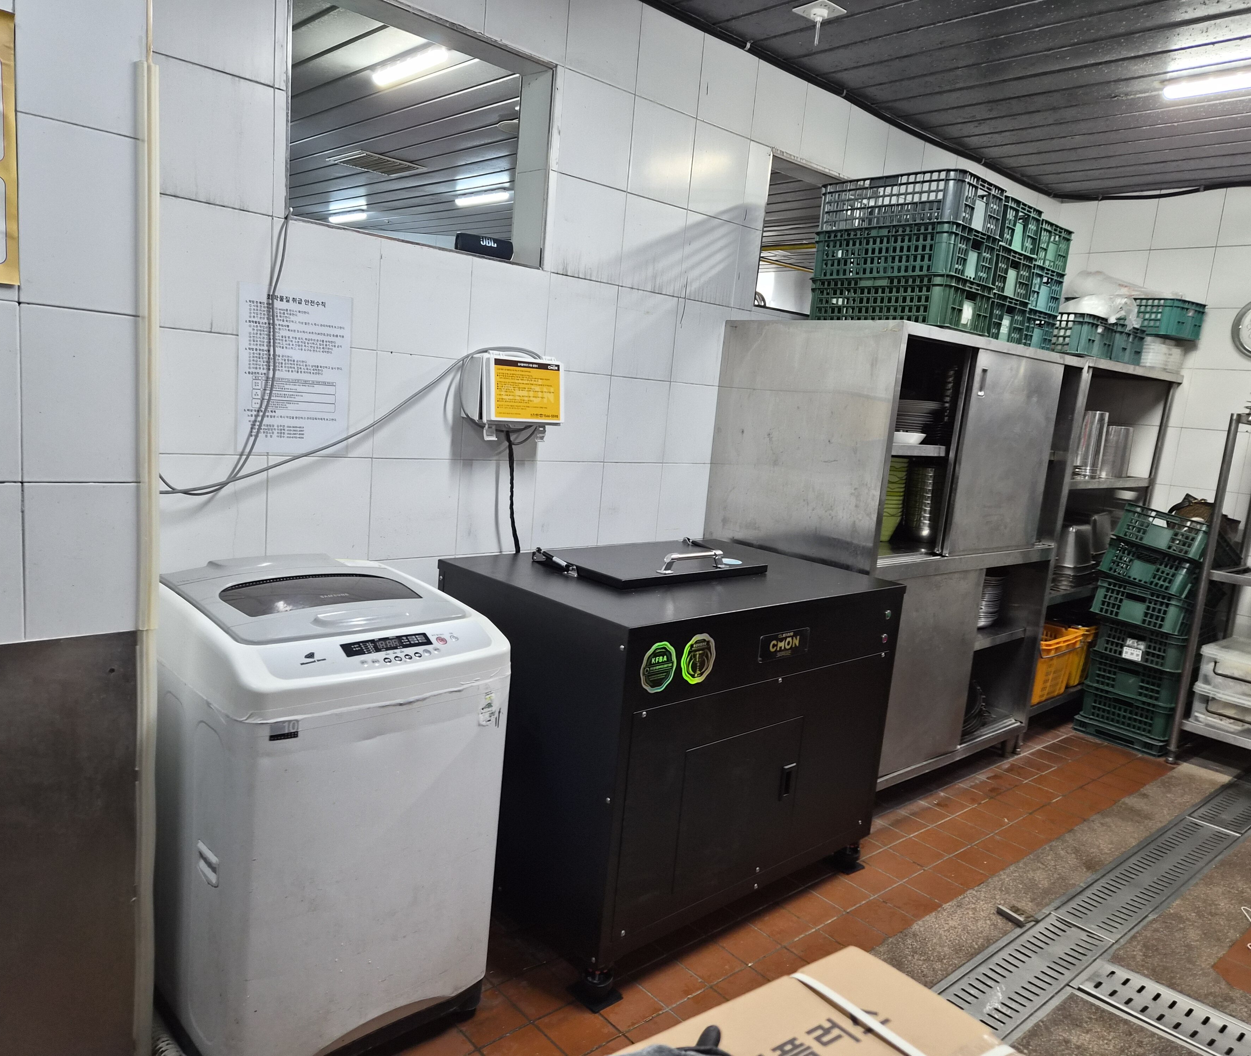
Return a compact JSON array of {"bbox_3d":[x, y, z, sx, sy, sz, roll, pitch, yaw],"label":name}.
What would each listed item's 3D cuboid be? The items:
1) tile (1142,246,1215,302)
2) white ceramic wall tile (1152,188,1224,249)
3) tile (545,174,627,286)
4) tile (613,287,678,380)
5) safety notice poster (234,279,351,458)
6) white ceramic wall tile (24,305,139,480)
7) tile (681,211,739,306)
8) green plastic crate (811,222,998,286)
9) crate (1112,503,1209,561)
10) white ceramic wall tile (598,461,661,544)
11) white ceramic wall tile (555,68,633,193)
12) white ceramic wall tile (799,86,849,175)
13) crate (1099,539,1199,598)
[{"bbox_3d":[2.796,-1.258,4.740,0.010,0.296,0.293,-3,11,-43],"label":"tile"},{"bbox_3d":[2.916,-1.603,4.843,0.010,0.302,0.297,-3,11,-43],"label":"white ceramic wall tile"},{"bbox_3d":[-0.119,-0.975,3.080,0.297,0.302,0.010,-3,11,-43],"label":"tile"},{"bbox_3d":[0.070,-0.679,3.296,0.293,0.300,0.010,-3,11,-43],"label":"tile"},{"bbox_3d":[-0.877,-0.413,2.498,0.310,0.432,0.004,-3,12,-43],"label":"safety notice poster"},{"bbox_3d":[-0.961,-0.230,1.653,0.185,0.300,0.010,-3,12,-43],"label":"white ceramic wall tile"},{"bbox_3d":[0.320,-0.985,3.452,0.295,0.302,0.010,-3,12,-43],"label":"tile"},{"bbox_3d":[0.979,-0.953,3.314,0.350,0.165,0.530,-3,12,-43],"label":"green plastic crate"},{"bbox_3d":[2.637,0.070,4.489,0.372,0.165,0.525,22,3,42],"label":"crate"},{"bbox_3d":[0.019,-0.087,3.414,0.297,0.302,0.010,-3,11,-43],"label":"white ceramic wall tile"},{"bbox_3d":[-0.093,-1.285,3.047,0.300,0.300,0.010,-3,12,-43],"label":"white ceramic wall tile"},{"bbox_3d":[0.818,-1.628,3.834,0.300,0.300,0.010,-3,12,-43],"label":"white ceramic wall tile"},{"bbox_3d":[2.663,0.172,4.629,0.540,0.180,0.385,-3,18,-43],"label":"crate"}]

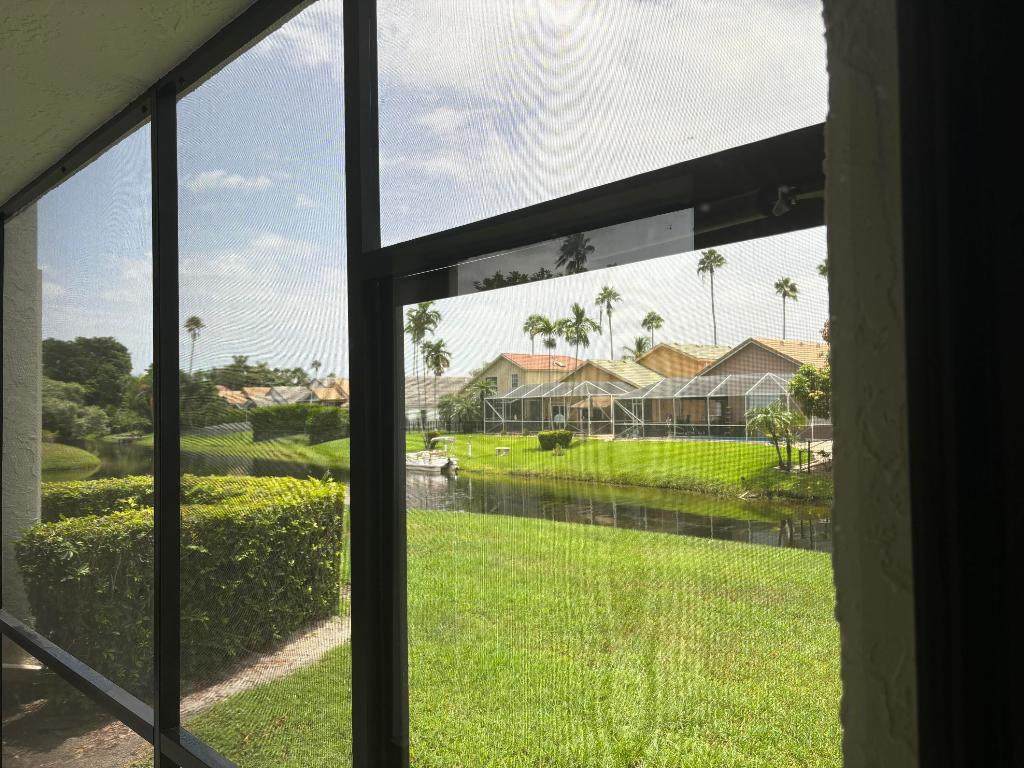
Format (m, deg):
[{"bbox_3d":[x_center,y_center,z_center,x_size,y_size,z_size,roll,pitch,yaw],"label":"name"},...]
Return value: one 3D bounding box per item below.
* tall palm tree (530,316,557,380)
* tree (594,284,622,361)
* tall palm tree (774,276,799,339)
[{"bbox_3d":[2.086,-0.363,46.500,1.900,7.680,1.900,-1,-2,0],"label":"tall palm tree"},{"bbox_3d":[12.232,-3.885,98.000,3.300,17.080,3.300,-1,-2,0],"label":"tree"},{"bbox_3d":[34.263,-4.581,96.000,3.000,17.680,3.000,-1,-2,0],"label":"tall palm tree"}]

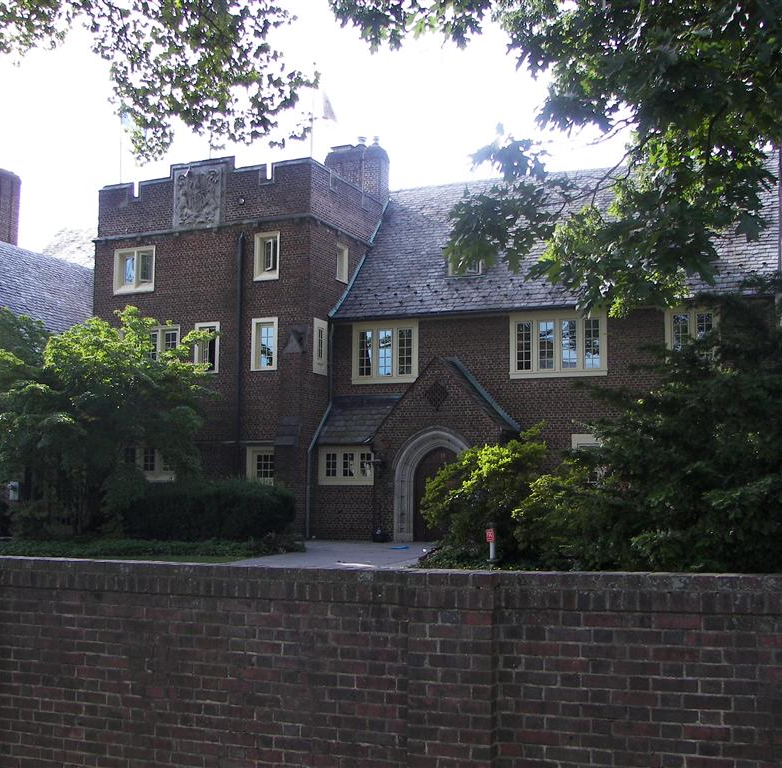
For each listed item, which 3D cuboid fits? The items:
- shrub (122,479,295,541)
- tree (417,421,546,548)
[{"bbox_3d":[-4.764,3.276,27.800,4.194,1.512,1.700,-2,-7,24],"label":"shrub"},{"bbox_3d":[1.964,2.174,22.200,2.655,2.659,2.523,0,-6,5],"label":"tree"}]

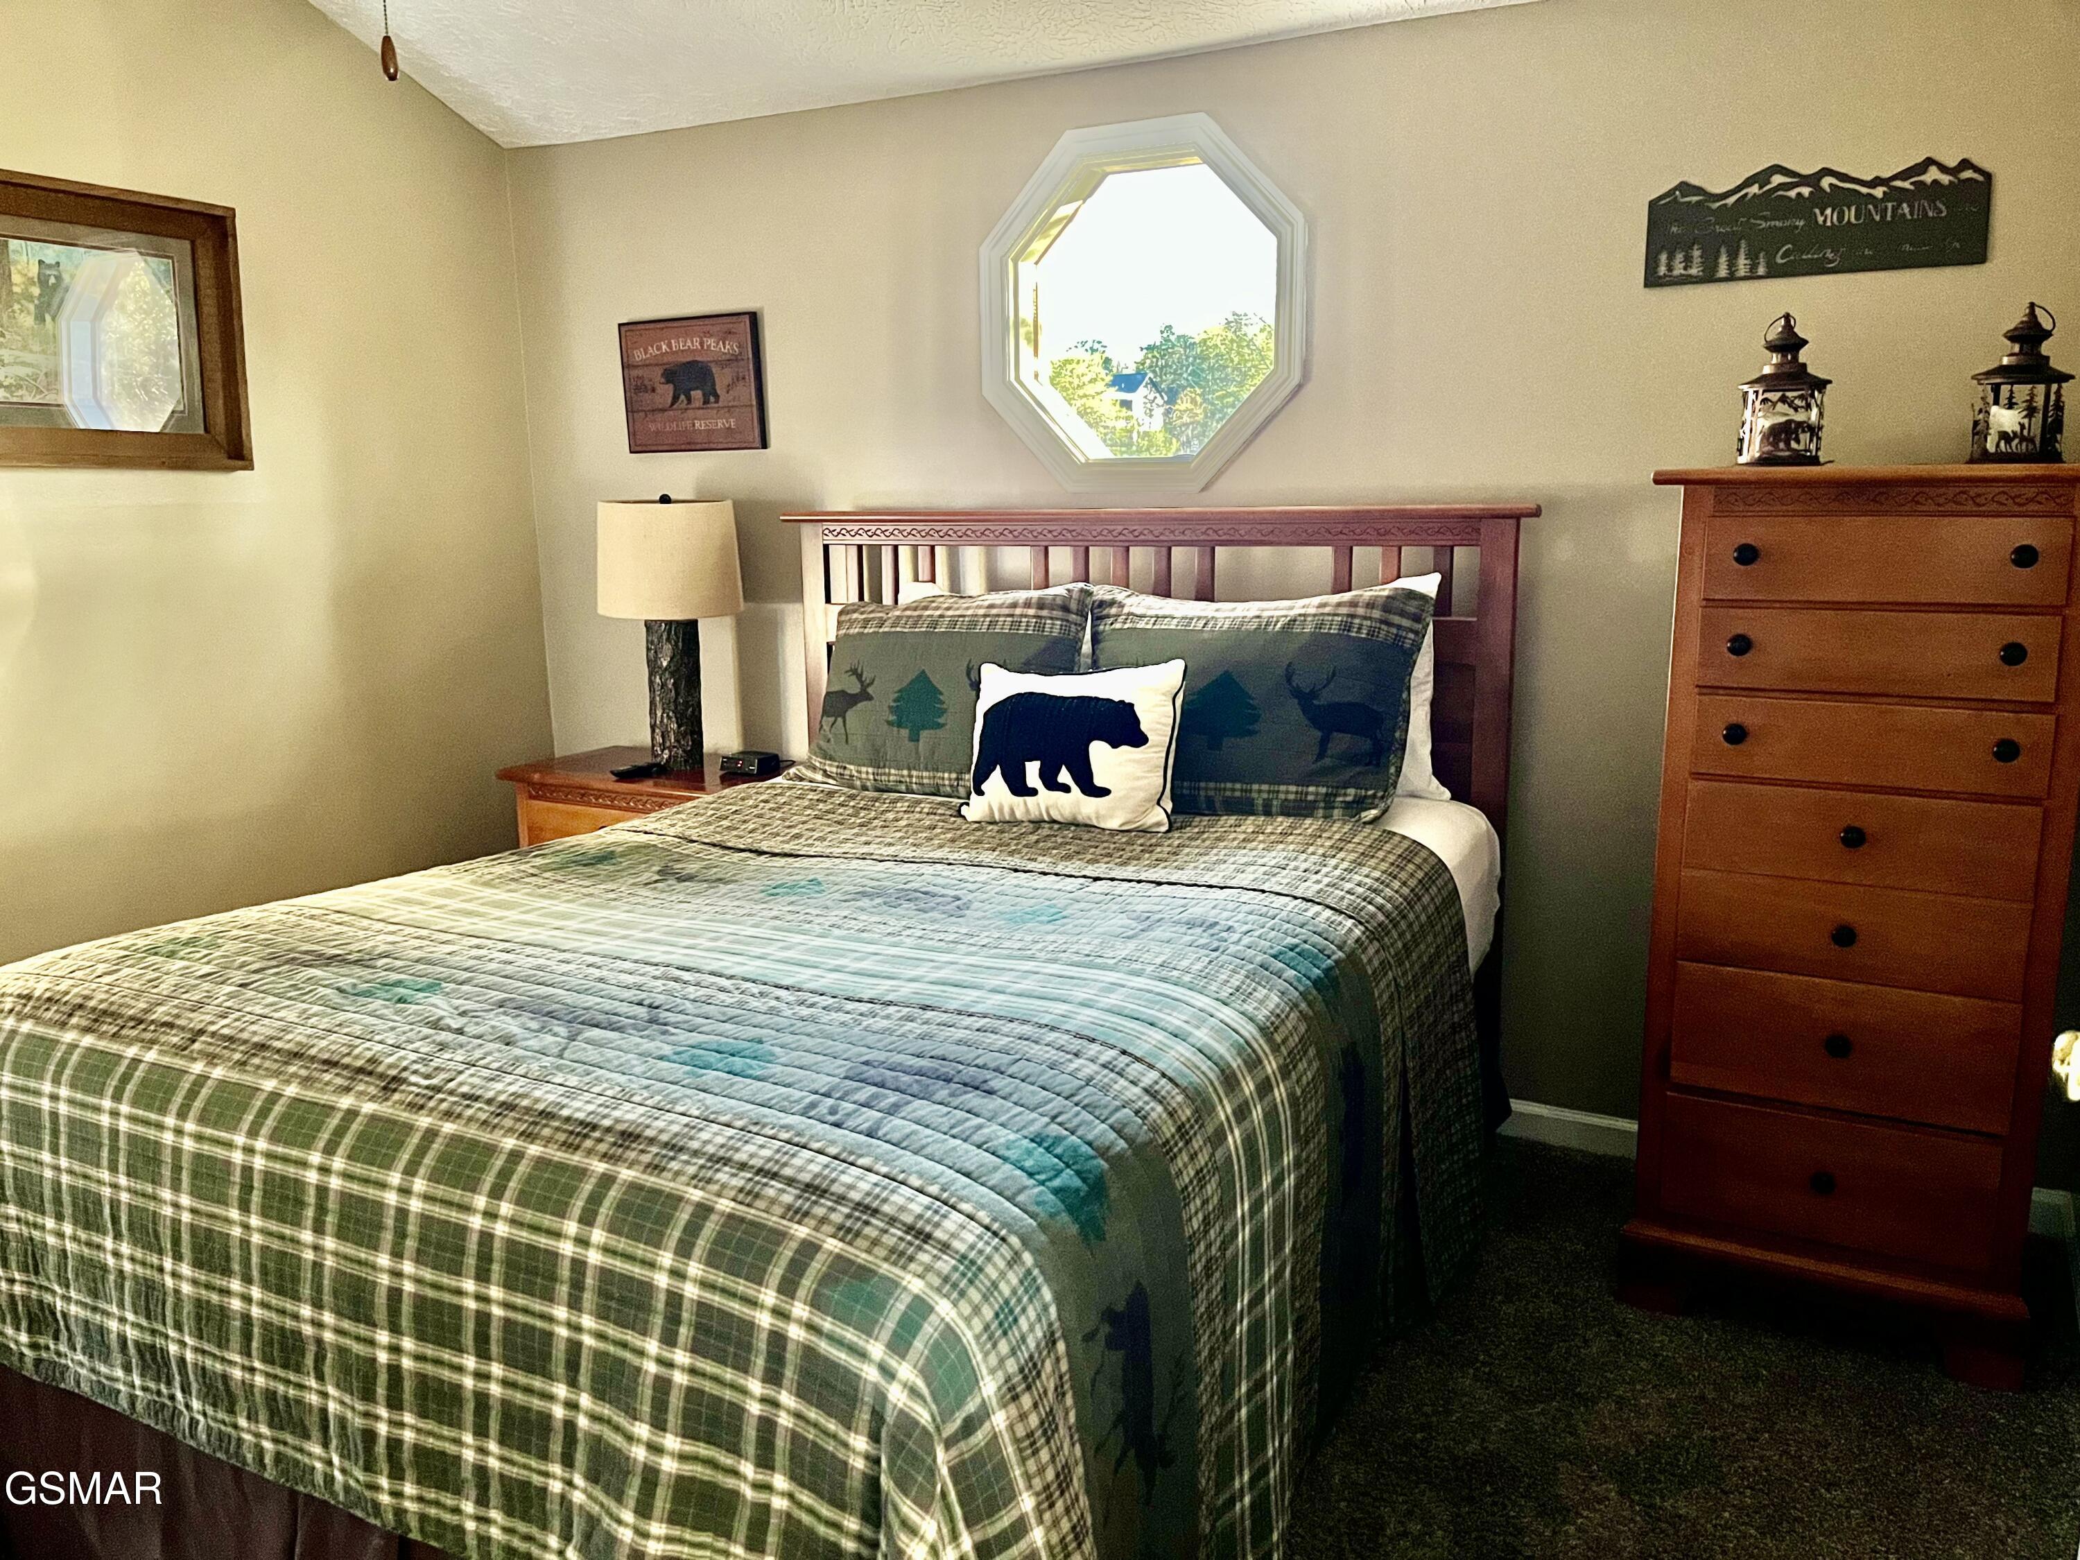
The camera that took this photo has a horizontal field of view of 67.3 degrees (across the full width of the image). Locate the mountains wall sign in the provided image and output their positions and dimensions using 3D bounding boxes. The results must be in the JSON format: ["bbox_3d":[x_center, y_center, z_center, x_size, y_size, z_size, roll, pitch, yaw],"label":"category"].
[{"bbox_3d":[1.284,-0.926,2.598,0.513,0.169,0.016,5,12,27],"label":"mountains wall sign"}]

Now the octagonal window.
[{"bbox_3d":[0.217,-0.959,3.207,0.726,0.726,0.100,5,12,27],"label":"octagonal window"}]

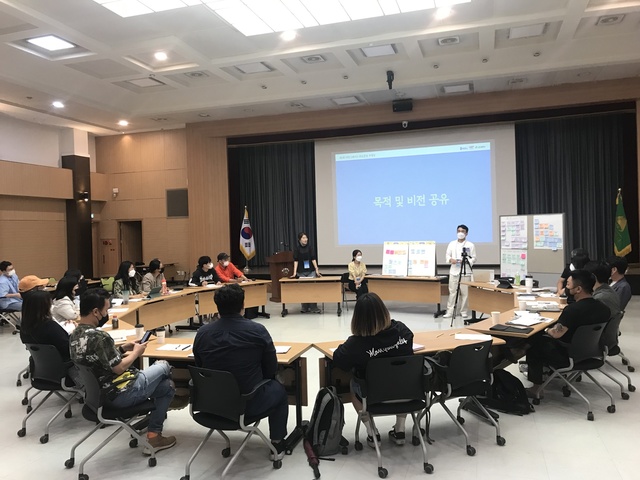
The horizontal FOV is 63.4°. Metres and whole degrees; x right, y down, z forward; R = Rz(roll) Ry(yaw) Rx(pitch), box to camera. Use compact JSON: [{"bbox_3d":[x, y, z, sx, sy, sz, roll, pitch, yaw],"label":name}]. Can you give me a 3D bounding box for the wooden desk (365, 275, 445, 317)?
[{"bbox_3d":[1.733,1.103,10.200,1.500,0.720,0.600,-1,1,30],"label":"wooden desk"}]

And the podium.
[{"bbox_3d":[-0.955,0.890,12.716,0.620,1.220,0.480,-2,1,-27],"label":"podium"}]

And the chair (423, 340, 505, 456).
[{"bbox_3d":[1.128,1.191,4.108,0.520,0.790,0.570,-2,1,-29],"label":"chair"}]

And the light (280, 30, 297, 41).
[{"bbox_3d":[-0.620,-4.043,10.171,0.240,0.090,0.240,-1,1,17],"label":"light"}]

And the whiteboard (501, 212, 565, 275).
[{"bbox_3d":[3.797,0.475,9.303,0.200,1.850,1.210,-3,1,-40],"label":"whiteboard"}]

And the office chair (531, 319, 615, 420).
[{"bbox_3d":[2.324,1.136,4.740,0.540,0.800,0.600,-2,1,-29],"label":"office chair"}]

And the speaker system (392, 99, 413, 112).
[{"bbox_3d":[2.029,-3.296,12.687,0.480,0.270,0.300,-1,11,17],"label":"speaker system"}]

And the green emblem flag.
[{"bbox_3d":[7.422,-0.384,12.749,0.420,1.780,0.320,-1,1,27],"label":"green emblem flag"}]

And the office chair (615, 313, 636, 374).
[{"bbox_3d":[3.283,1.087,5.990,0.580,0.800,0.560,-1,1,13],"label":"office chair"}]

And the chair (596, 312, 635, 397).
[{"bbox_3d":[2.800,1.117,5.169,0.570,0.790,0.520,-1,1,42],"label":"chair"}]

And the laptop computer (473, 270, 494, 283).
[{"bbox_3d":[2.879,0.623,9.073,0.360,0.220,0.270,-1,1,27],"label":"laptop computer"}]

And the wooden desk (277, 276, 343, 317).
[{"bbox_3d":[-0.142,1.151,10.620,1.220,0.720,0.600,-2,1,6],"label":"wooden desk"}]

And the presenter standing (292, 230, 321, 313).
[{"bbox_3d":[-0.258,0.682,10.515,0.600,1.650,0.420,-2,1,7],"label":"presenter standing"}]

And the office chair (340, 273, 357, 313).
[{"bbox_3d":[0.755,1.078,10.873,0.500,0.780,0.520,-2,1,-5],"label":"office chair"}]

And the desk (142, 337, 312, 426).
[{"bbox_3d":[-0.853,1.274,4.361,1.500,0.720,0.620,-1,1,16],"label":"desk"}]

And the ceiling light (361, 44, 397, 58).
[{"bbox_3d":[1.242,-3.991,10.843,0.610,0.080,0.610,-1,1,17],"label":"ceiling light"}]

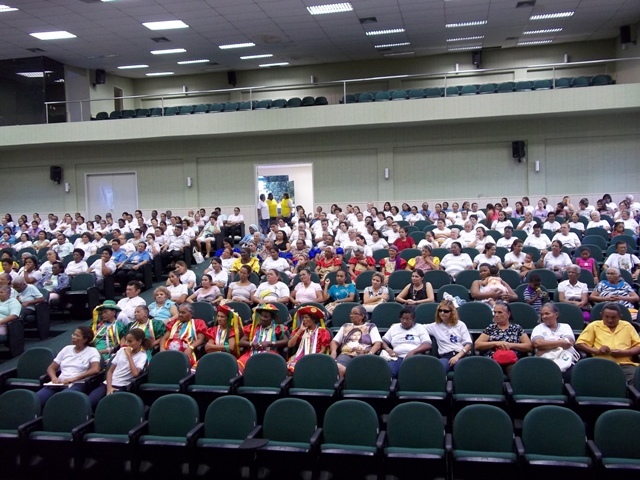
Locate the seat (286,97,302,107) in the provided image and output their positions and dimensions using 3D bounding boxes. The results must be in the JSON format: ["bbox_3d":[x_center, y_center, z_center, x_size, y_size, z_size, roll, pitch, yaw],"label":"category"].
[{"bbox_3d":[-0.850,-4.204,19.269,0.530,0.920,0.580,-1,3,12],"label":"seat"}]

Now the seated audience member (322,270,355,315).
[{"bbox_3d":[0.266,1.042,8.417,0.470,1.216,0.780,-1,3,12],"label":"seated audience member"}]

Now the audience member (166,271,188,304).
[{"bbox_3d":[-2.338,1.087,9.187,0.460,1.165,0.750,-1,3,12],"label":"audience member"}]

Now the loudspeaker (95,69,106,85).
[{"bbox_3d":[-8.078,-6.014,21.801,0.360,0.540,0.340,-4,4,-35],"label":"loudspeaker"}]

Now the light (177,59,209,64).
[{"bbox_3d":[-4.526,-6.375,21.200,1.220,0.080,0.420,-1,3,11],"label":"light"}]

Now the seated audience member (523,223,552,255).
[{"bbox_3d":[4.277,0.265,11.636,0.550,1.150,0.720,-1,2,14],"label":"seated audience member"}]

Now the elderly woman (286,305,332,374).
[{"bbox_3d":[-0.150,1.372,6.610,0.500,1.201,0.780,-1,3,12],"label":"elderly woman"}]

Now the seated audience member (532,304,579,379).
[{"bbox_3d":[2.441,1.298,6.060,0.520,1.239,0.780,-1,3,12],"label":"seated audience member"}]

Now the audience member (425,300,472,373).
[{"bbox_3d":[1.436,1.307,6.468,0.550,1.240,0.750,-1,2,11],"label":"audience member"}]

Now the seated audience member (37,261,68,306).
[{"bbox_3d":[-4.774,0.998,10.566,0.500,1.180,0.750,-2,3,-8],"label":"seated audience member"}]

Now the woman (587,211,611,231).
[{"bbox_3d":[6.473,-0.090,13.621,0.540,1.162,0.780,-1,3,11],"label":"woman"}]

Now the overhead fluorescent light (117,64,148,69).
[{"bbox_3d":[-6.923,-6.448,21.973,1.220,0.100,0.620,-1,3,12],"label":"overhead fluorescent light"}]

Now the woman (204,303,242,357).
[{"bbox_3d":[-1.193,1.388,7.002,0.500,1.190,0.750,-1,2,21],"label":"woman"}]

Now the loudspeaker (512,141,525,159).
[{"bbox_3d":[5.947,-2.707,17.697,0.310,0.500,0.290,1,4,41],"label":"loudspeaker"}]

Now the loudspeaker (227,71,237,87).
[{"bbox_3d":[-3.550,-6.552,24.003,0.350,0.550,0.350,-1,12,18],"label":"loudspeaker"}]

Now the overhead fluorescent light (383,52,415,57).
[{"bbox_3d":[3.024,-7.065,22.465,1.220,0.100,0.620,-1,9,12],"label":"overhead fluorescent light"}]

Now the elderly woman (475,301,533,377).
[{"bbox_3d":[1.991,1.306,6.356,0.600,1.210,0.750,-1,2,14],"label":"elderly woman"}]

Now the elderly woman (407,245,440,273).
[{"bbox_3d":[1.746,0.707,9.994,0.500,1.198,0.780,-1,3,12],"label":"elderly woman"}]

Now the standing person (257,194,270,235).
[{"bbox_3d":[-1.870,-0.698,19.894,0.320,1.660,0.460,-3,3,-25],"label":"standing person"}]

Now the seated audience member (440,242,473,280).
[{"bbox_3d":[2.337,0.638,10.105,0.560,1.170,0.750,-1,2,11],"label":"seated audience member"}]

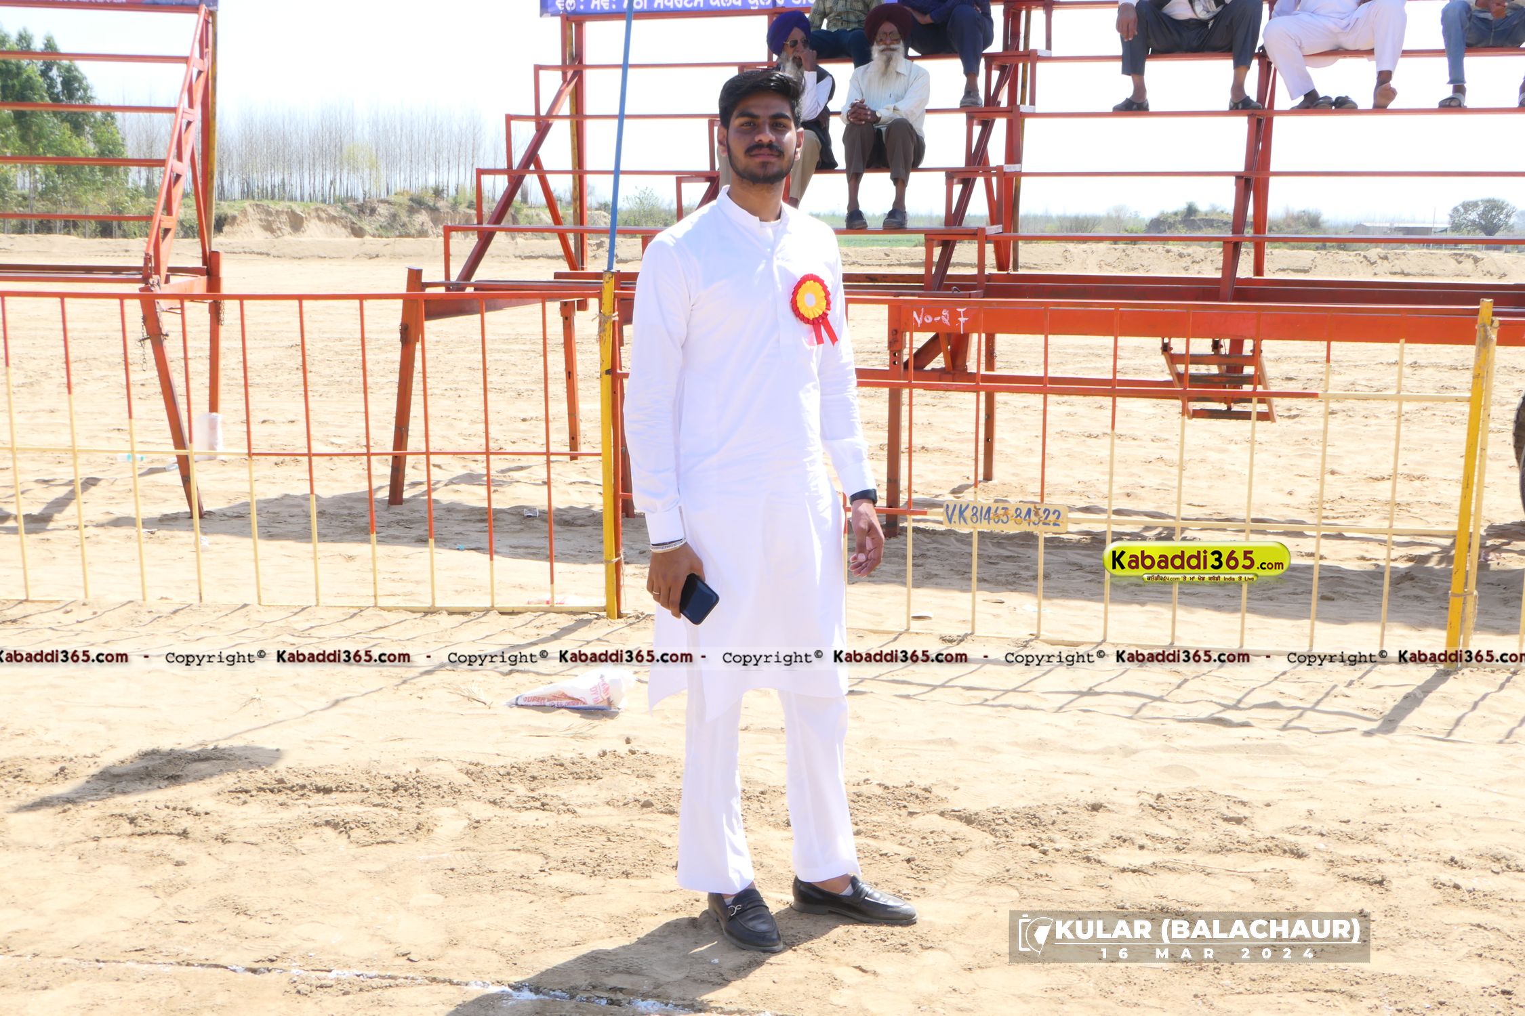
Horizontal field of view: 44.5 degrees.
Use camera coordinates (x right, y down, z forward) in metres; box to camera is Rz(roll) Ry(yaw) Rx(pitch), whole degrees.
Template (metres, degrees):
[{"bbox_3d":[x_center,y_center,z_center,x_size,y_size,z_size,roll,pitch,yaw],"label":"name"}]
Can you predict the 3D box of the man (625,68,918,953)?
[{"bbox_3d":[-0.004,0.025,3.801,0.570,1.805,0.390,-4,10,-26],"label":"man"}]

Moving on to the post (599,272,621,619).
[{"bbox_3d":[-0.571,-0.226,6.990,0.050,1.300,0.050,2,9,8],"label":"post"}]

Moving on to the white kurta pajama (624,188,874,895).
[{"bbox_3d":[-0.028,0.083,3.851,0.530,1.469,0.330,-4,10,-26],"label":"white kurta pajama"}]

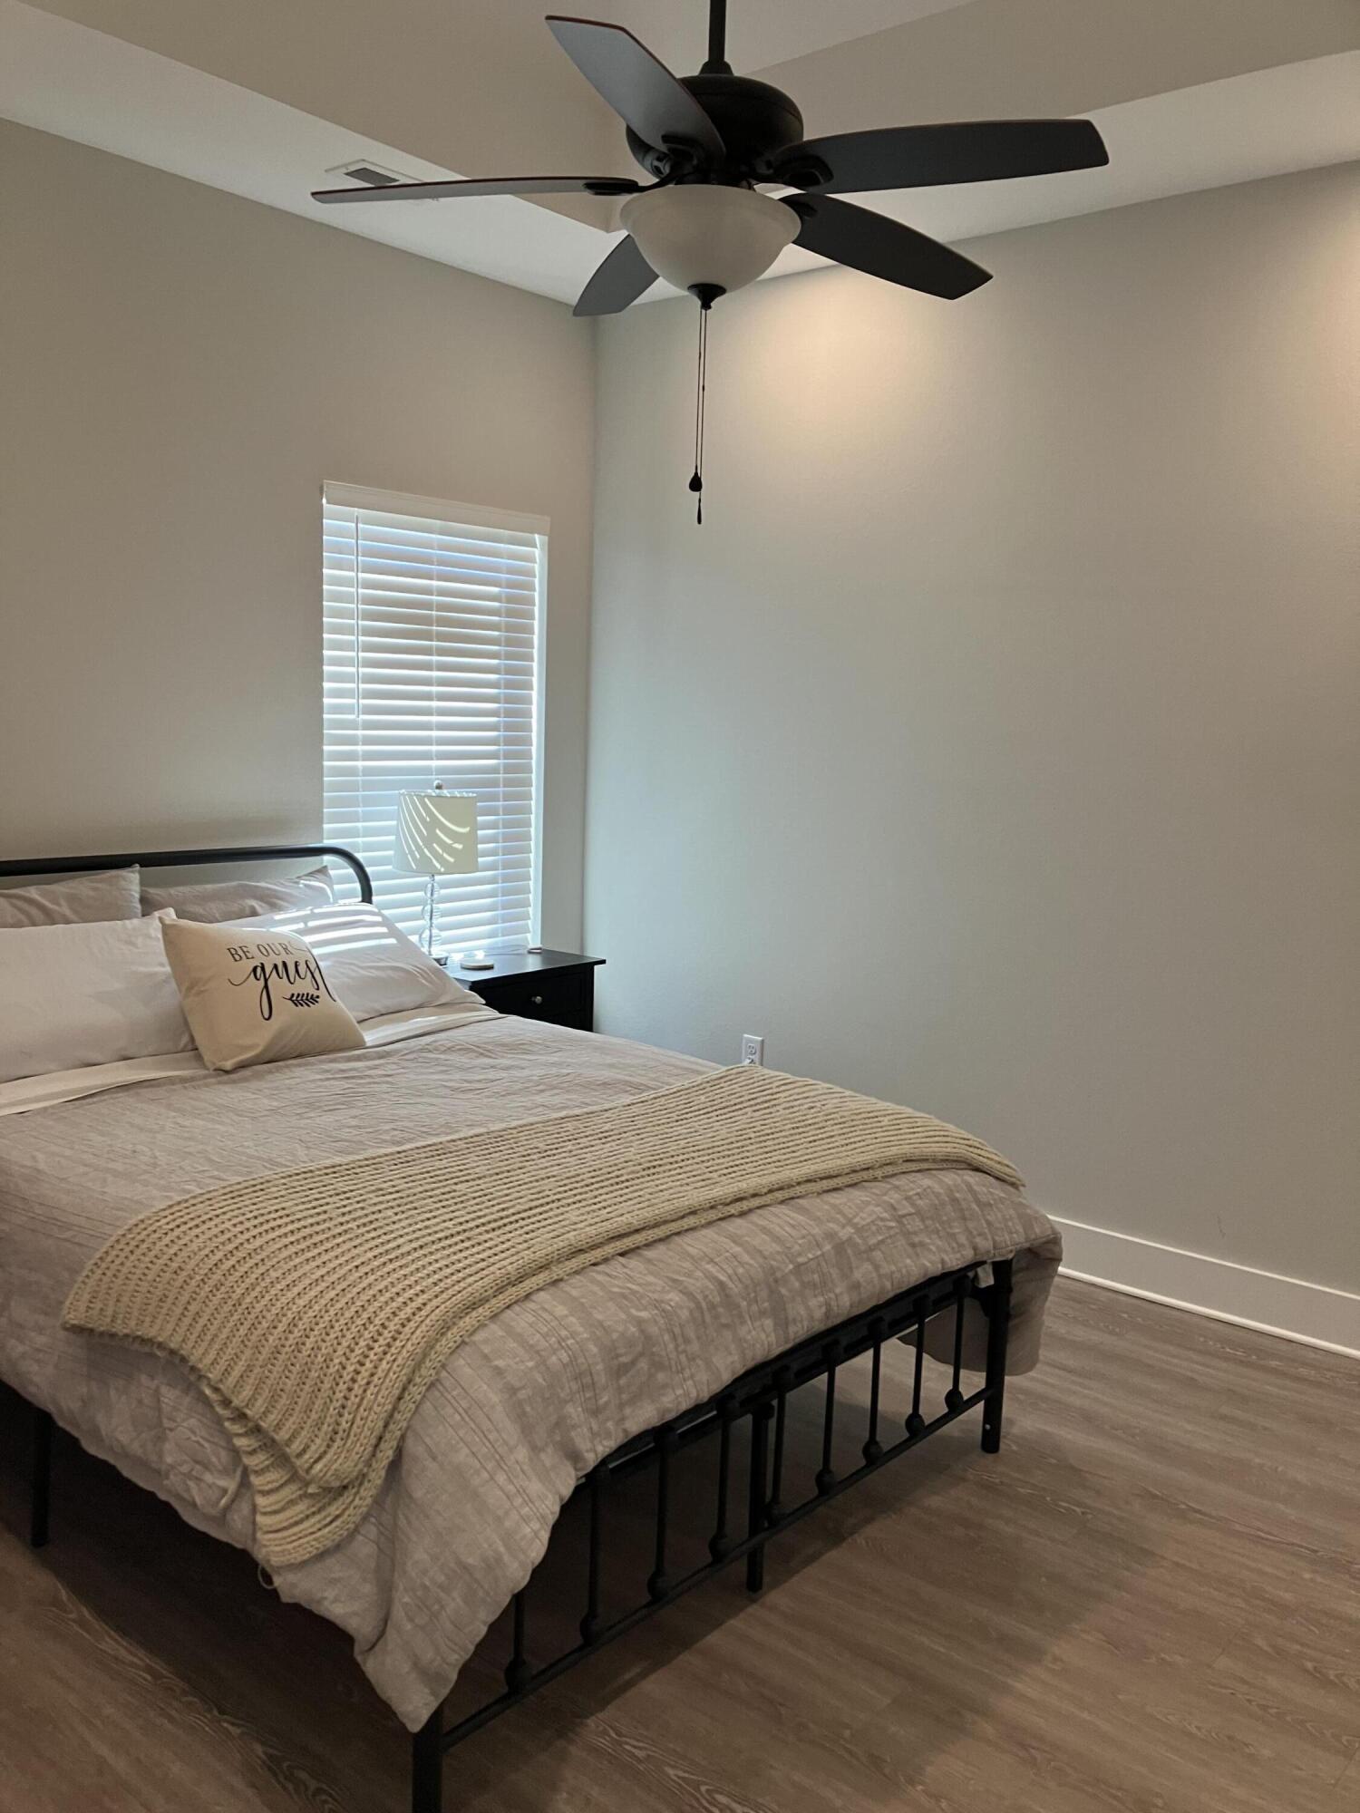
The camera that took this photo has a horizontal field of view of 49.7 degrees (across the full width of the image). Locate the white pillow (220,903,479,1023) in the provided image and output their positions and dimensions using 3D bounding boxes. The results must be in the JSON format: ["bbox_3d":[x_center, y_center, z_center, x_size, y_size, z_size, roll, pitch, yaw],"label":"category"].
[{"bbox_3d":[-0.906,0.155,3.810,0.690,0.170,0.440,-7,55,-50],"label":"white pillow"}]

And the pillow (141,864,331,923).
[{"bbox_3d":[-1.169,0.110,3.646,0.150,0.390,0.680,-21,-9,41],"label":"pillow"}]

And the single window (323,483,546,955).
[{"bbox_3d":[-0.733,-0.512,4.428,0.090,1.381,0.857,8,10,40],"label":"single window"}]

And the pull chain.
[{"bbox_3d":[0.034,-0.832,2.484,0.025,0.361,0.027,8,10,40],"label":"pull chain"}]

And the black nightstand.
[{"bbox_3d":[-0.545,0.504,4.485,0.356,0.674,0.559,8,10,40],"label":"black nightstand"}]

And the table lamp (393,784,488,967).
[{"bbox_3d":[-0.717,-0.093,4.314,0.250,0.542,0.250,2,8,0],"label":"table lamp"}]

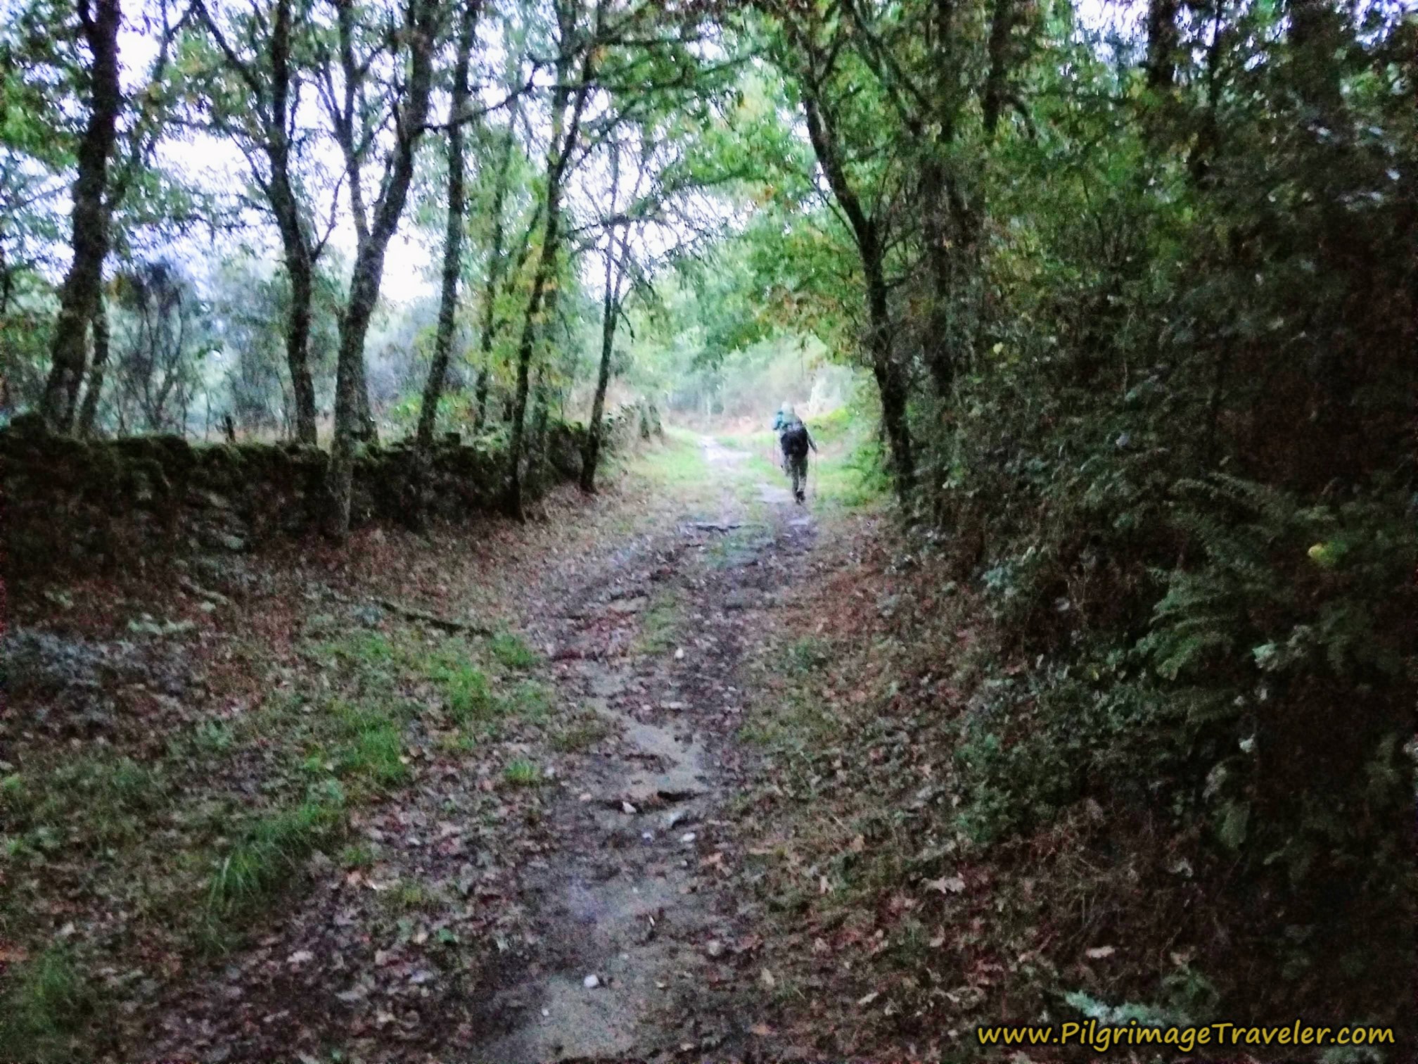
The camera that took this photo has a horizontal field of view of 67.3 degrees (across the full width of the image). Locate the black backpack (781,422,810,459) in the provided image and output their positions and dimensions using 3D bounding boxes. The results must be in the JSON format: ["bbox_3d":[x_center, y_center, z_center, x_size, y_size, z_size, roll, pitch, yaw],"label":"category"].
[{"bbox_3d":[1.338,-1.416,16.600,0.420,0.570,0.300,-4,-5,-5],"label":"black backpack"}]

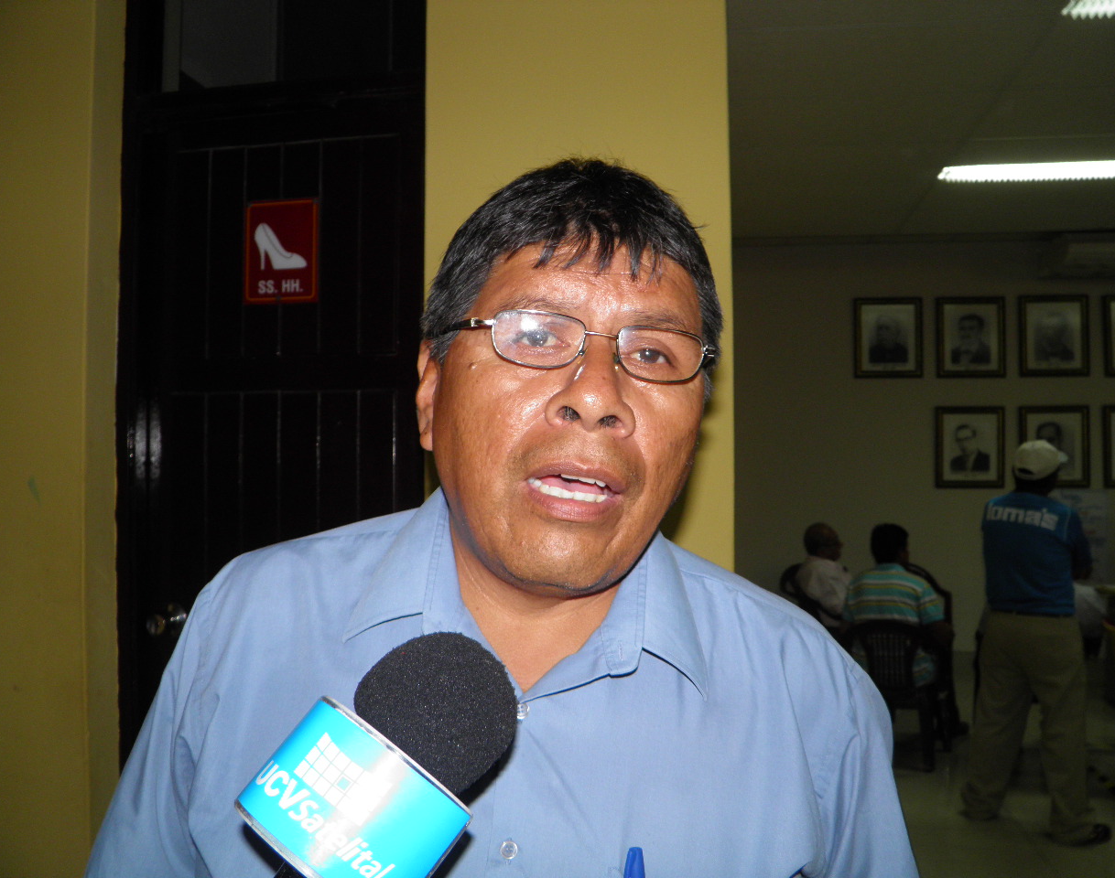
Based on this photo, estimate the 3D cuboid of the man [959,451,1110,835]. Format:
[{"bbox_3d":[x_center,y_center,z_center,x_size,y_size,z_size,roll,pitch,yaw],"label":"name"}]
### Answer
[{"bbox_3d":[2.030,0.847,4.030,0.440,1.670,0.560,1,-1,-42],"label":"man"}]

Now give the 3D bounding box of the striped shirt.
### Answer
[{"bbox_3d":[1.765,0.970,4.960,0.460,0.630,0.300,-1,-1,33],"label":"striped shirt"}]

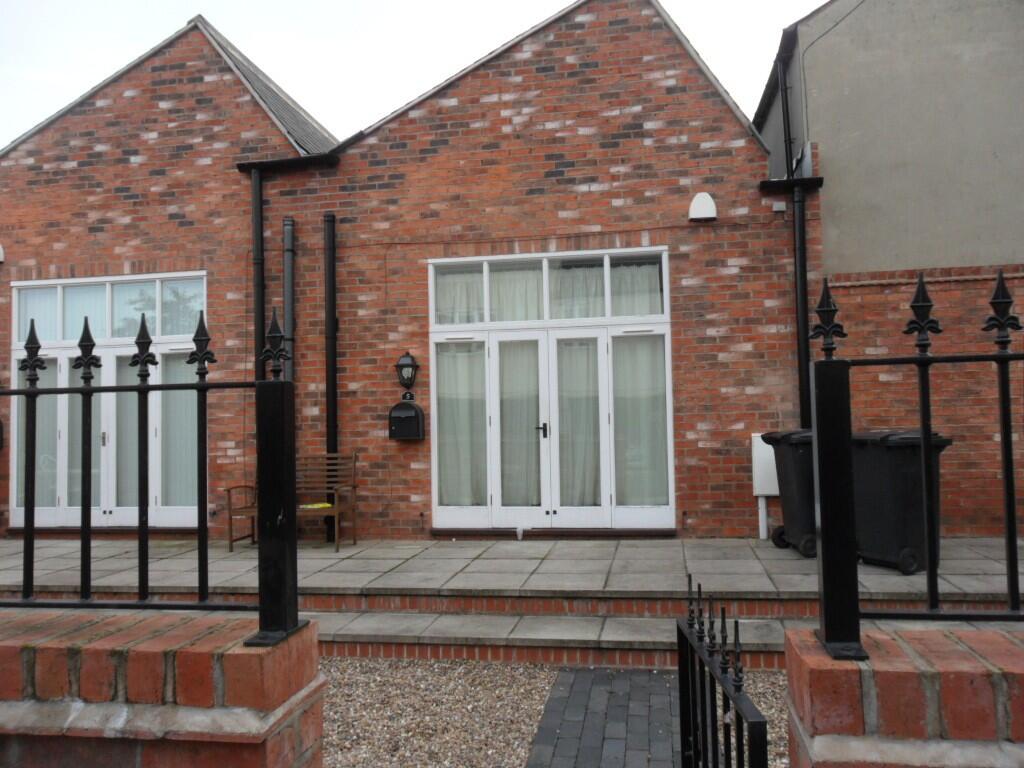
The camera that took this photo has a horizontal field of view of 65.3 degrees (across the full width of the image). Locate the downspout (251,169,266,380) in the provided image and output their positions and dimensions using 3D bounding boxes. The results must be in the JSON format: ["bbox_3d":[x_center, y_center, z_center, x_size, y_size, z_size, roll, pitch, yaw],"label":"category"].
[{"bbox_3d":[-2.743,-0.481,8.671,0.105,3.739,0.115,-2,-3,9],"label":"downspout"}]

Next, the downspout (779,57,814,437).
[{"bbox_3d":[2.828,-1.069,7.910,0.200,4.600,0.280,-2,-3,9],"label":"downspout"}]

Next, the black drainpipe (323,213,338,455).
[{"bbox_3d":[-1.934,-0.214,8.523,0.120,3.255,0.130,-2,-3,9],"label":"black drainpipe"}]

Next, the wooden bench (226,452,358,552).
[{"bbox_3d":[-2.166,1.165,7.976,1.179,0.940,0.594,-2,-3,9],"label":"wooden bench"}]

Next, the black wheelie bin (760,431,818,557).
[{"bbox_3d":[2.626,0.956,7.063,0.600,1.060,0.530,-1,-3,-7],"label":"black wheelie bin"}]

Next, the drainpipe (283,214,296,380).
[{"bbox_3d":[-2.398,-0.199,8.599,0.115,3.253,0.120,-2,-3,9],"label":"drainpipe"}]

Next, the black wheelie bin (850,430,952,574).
[{"bbox_3d":[3.037,0.903,6.270,0.600,1.060,0.530,0,-3,-13],"label":"black wheelie bin"}]

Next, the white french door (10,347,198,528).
[{"bbox_3d":[-4.562,0.592,8.997,2.461,2.043,0.100,-2,-3,9],"label":"white french door"}]

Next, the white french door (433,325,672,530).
[{"bbox_3d":[0.387,0.444,8.185,2.490,2.060,0.100,-2,-3,9],"label":"white french door"}]

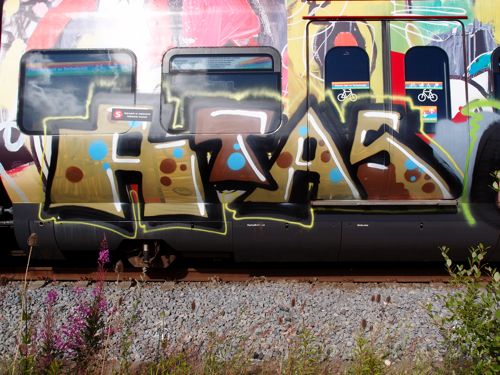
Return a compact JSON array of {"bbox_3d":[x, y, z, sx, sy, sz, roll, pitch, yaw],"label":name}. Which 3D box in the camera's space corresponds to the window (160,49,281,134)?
[{"bbox_3d":[-0.332,-1.130,5.380,1.360,1.010,0.070,0,-5,0],"label":"window"}]

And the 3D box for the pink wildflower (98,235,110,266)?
[{"bbox_3d":[-0.913,0.395,2.900,0.075,0.200,0.075,0,2,0],"label":"pink wildflower"}]

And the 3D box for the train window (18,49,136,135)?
[{"bbox_3d":[-2.010,-1.120,5.380,1.360,1.010,0.070,0,-5,0],"label":"train window"}]

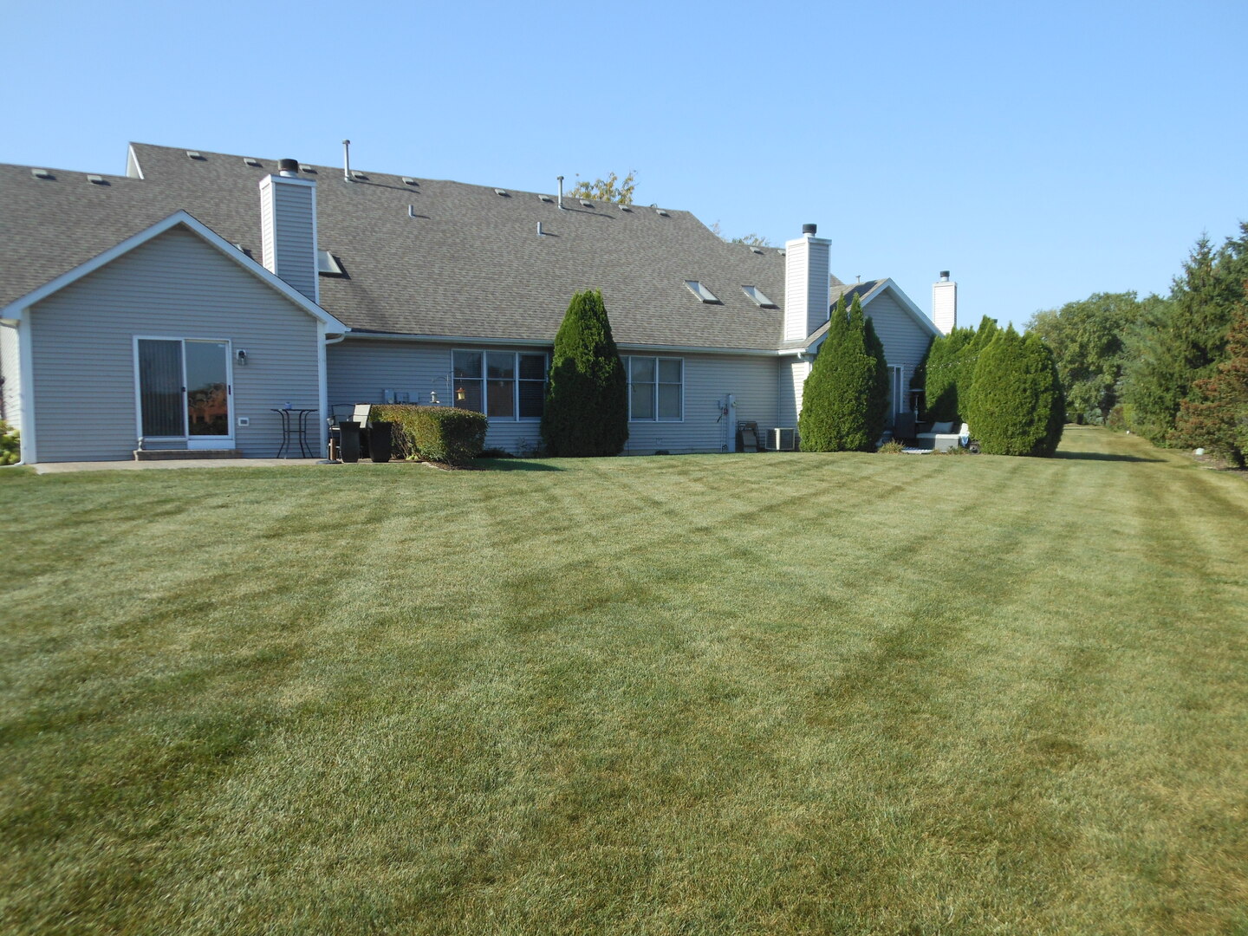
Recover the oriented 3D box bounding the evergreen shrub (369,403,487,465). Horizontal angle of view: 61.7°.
[{"bbox_3d":[-3.938,-0.663,21.046,1.100,1.120,3.500,-2,3,-31],"label":"evergreen shrub"}]

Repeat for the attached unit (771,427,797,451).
[{"bbox_3d":[4.217,-0.745,28.287,0.580,0.630,0.580,-2,3,-31],"label":"attached unit"}]

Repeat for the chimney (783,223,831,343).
[{"bbox_3d":[5.114,-5.114,29.198,0.860,3.250,0.900,-2,3,-31],"label":"chimney"}]

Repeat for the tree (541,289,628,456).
[{"bbox_3d":[-0.942,-2.213,24.724,2.000,3.900,2.000,0,3,0],"label":"tree"}]

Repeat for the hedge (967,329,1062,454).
[{"bbox_3d":[9.742,-1.892,25.941,2.400,3.270,2.350,-2,3,-31],"label":"hedge"}]

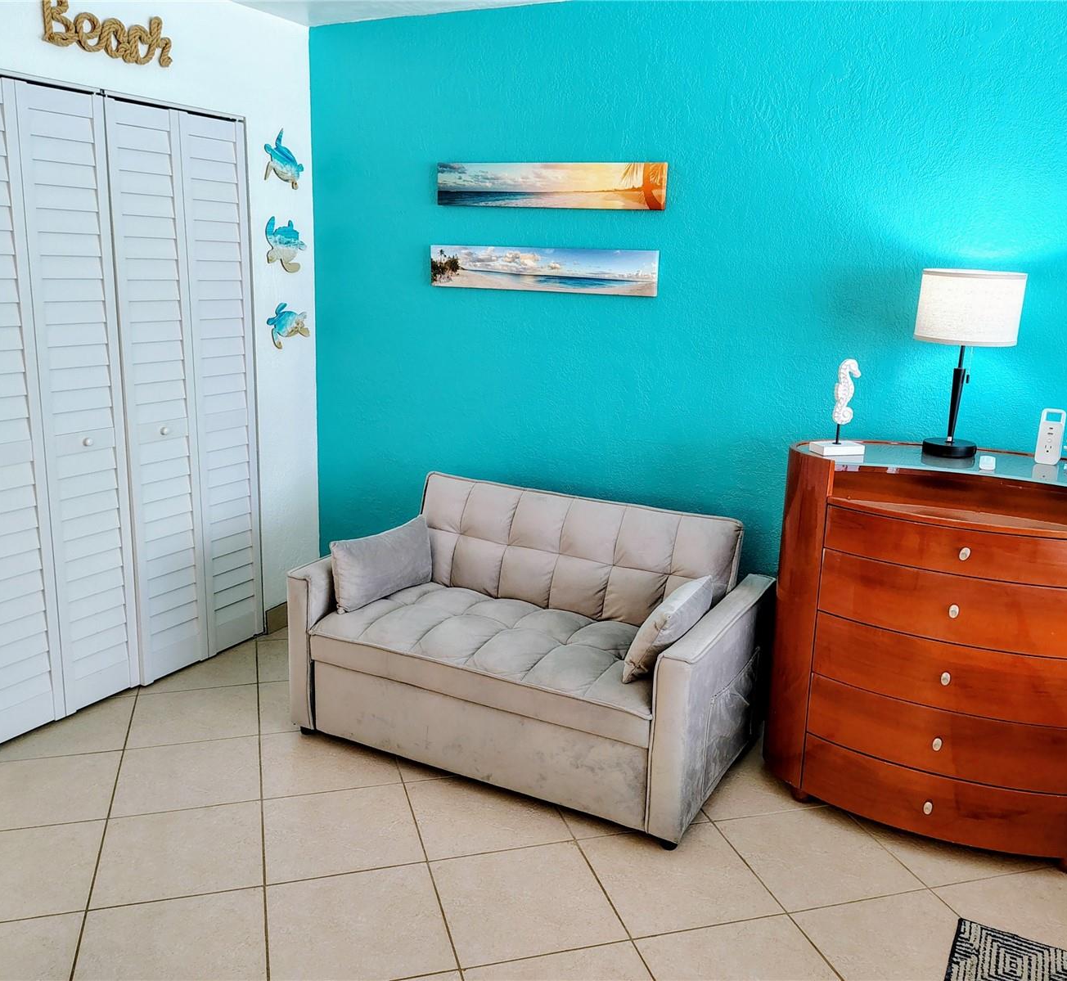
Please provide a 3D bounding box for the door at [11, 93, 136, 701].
[{"bbox_3d":[-1.501,-0.243,3.015,0.033,2.030,0.301,8,14,26],"label":"door"}]

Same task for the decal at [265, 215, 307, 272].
[{"bbox_3d":[-1.000,-0.995,3.689,0.015,0.220,0.240,8,14,26],"label":"decal"}]

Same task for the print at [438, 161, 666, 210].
[{"bbox_3d":[0.050,-1.101,3.292,0.918,0.154,0.030,8,14,26],"label":"print"}]

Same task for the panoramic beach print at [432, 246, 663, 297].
[{"bbox_3d":[0.022,-0.806,3.316,0.923,0.153,0.028,8,14,26],"label":"panoramic beach print"}]

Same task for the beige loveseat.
[{"bbox_3d":[0.006,0.442,3.029,1.350,0.800,0.870,8,14,26],"label":"beige loveseat"}]

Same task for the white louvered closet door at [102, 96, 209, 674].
[{"bbox_3d":[-1.338,-0.294,3.254,0.033,2.020,0.308,8,14,26],"label":"white louvered closet door"}]

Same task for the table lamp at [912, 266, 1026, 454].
[{"bbox_3d":[1.235,-0.365,2.628,0.278,0.525,0.278,8,14,26],"label":"table lamp"}]

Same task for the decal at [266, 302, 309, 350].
[{"bbox_3d":[-1.010,-0.681,3.761,0.015,0.195,0.254,8,14,26],"label":"decal"}]

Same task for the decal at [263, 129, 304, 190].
[{"bbox_3d":[-0.990,-1.320,3.614,0.015,0.222,0.226,8,14,26],"label":"decal"}]

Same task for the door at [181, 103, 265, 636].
[{"bbox_3d":[-1.202,-0.358,3.507,0.033,2.030,0.301,8,14,26],"label":"door"}]

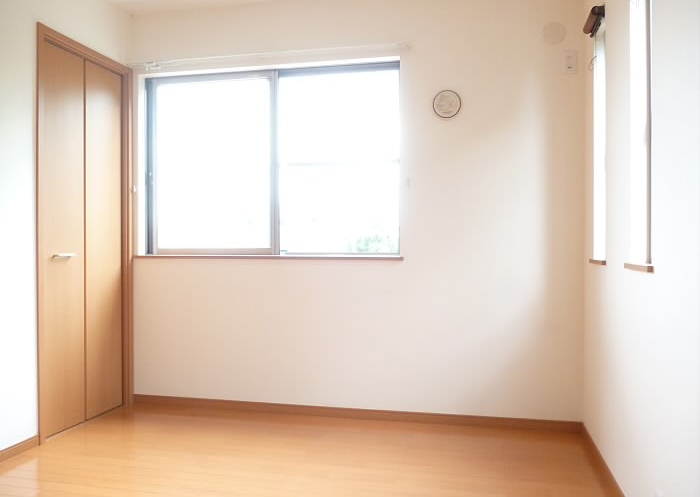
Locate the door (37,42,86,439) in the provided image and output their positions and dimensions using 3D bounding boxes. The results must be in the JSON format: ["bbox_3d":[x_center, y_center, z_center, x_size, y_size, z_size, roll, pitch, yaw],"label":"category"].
[{"bbox_3d":[-1.521,-0.046,2.982,0.035,2.009,0.330,0,1,13],"label":"door"}]

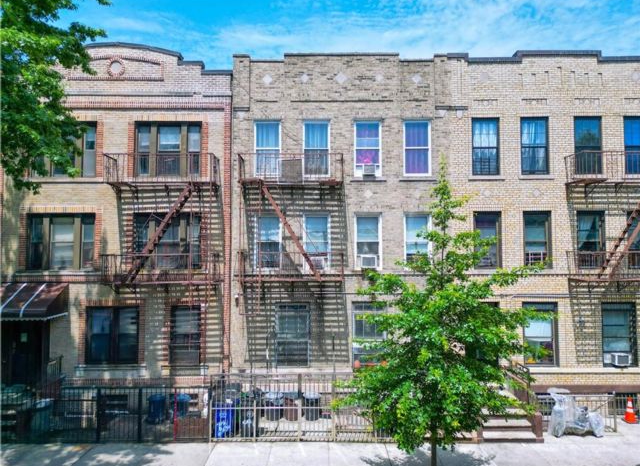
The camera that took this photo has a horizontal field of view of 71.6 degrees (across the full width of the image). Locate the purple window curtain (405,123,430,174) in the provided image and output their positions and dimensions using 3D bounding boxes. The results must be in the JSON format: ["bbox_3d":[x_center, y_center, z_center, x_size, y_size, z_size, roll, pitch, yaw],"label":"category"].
[{"bbox_3d":[3.047,-2.676,13.969,0.770,1.620,0.080,0,-3,0],"label":"purple window curtain"}]

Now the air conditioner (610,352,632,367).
[{"bbox_3d":[9.082,3.815,13.480,0.440,0.335,0.400,0,-3,0],"label":"air conditioner"}]

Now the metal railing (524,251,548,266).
[{"bbox_3d":[6.685,0.812,13.701,0.710,0.460,0.040,0,-3,0],"label":"metal railing"}]

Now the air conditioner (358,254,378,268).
[{"bbox_3d":[1.494,0.879,13.649,0.490,0.385,0.420,0,-3,0],"label":"air conditioner"}]

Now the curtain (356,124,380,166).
[{"bbox_3d":[1.515,-2.741,13.977,0.770,1.420,0.080,0,-3,0],"label":"curtain"}]

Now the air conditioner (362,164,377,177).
[{"bbox_3d":[1.535,-1.923,13.751,0.400,0.300,0.380,0,-3,0],"label":"air conditioner"}]

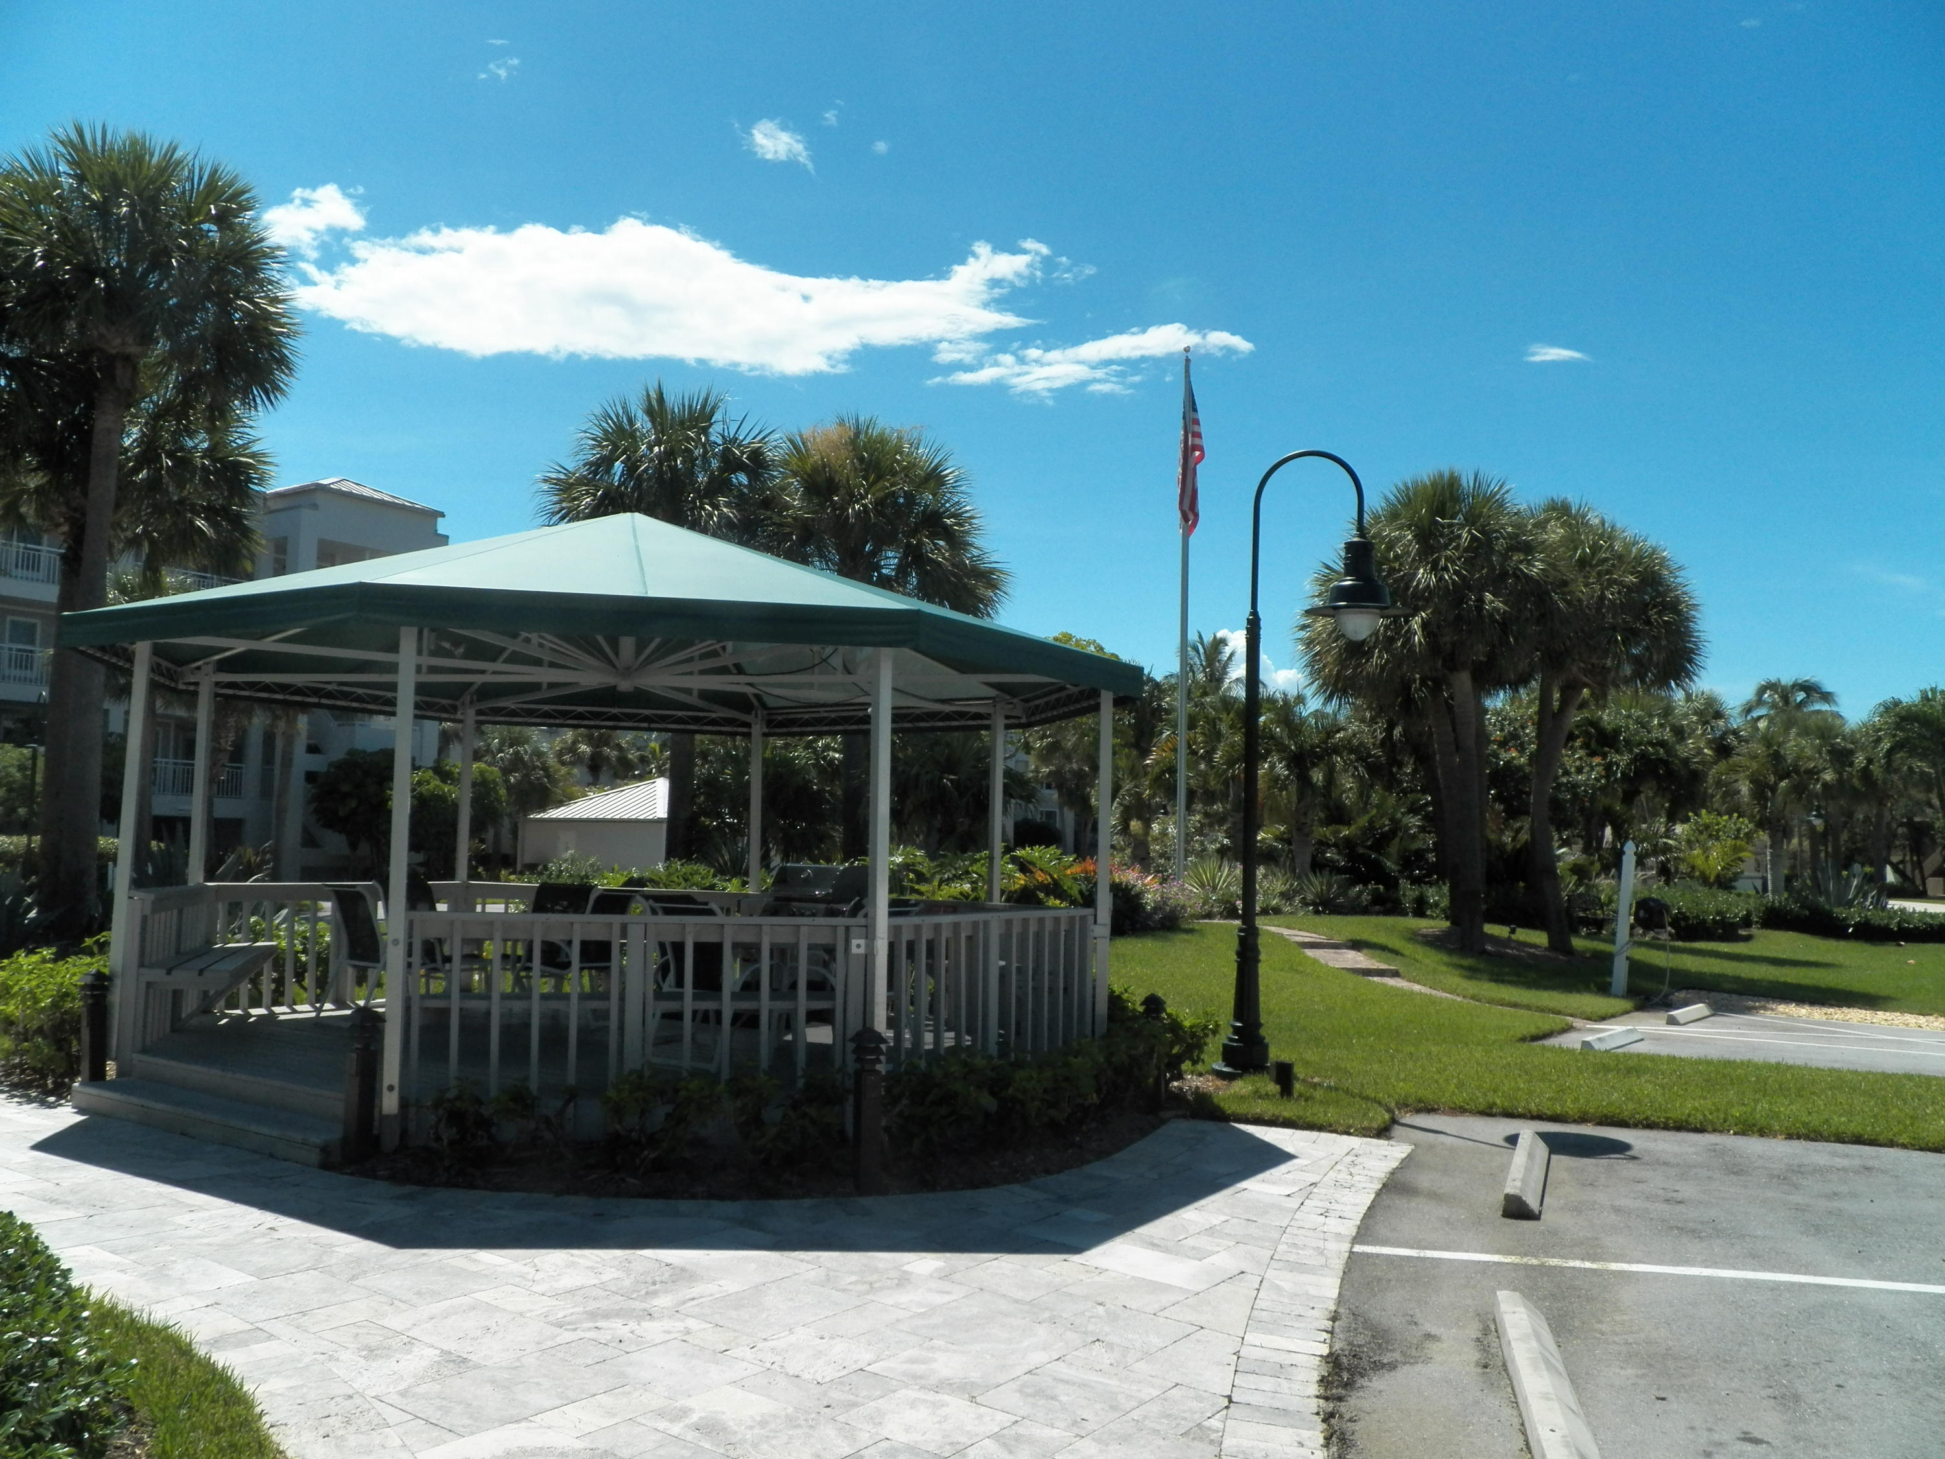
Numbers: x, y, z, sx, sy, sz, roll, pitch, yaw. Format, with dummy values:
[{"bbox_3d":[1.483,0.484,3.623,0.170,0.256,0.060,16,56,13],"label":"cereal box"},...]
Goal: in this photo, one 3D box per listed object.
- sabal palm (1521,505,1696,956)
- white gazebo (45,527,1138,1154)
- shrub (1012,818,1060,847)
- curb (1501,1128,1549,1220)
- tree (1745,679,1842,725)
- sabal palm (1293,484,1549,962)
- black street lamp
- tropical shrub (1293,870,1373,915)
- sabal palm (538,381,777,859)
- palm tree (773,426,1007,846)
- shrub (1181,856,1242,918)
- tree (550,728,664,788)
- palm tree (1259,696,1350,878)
[{"bbox_3d":[9.004,-0.062,22.587,2.868,6.583,2.868,1,-4,0],"label":"sabal palm"},{"bbox_3d":[-2.373,0.406,10.906,6.479,3.845,6.479,-1,-5,31],"label":"white gazebo"},{"bbox_3d":[2.778,4.926,68.000,2.050,2.100,2.050,1,-4,0],"label":"shrub"},{"bbox_3d":[2.837,2.259,8.069,0.170,0.120,1.779,0,-5,20],"label":"curb"},{"bbox_3d":[29.210,2.252,56.041,3.461,8.177,3.461,1,-4,0],"label":"tree"},{"bbox_3d":[6.560,-0.299,22.601,3.542,6.956,3.542,1,-4,0],"label":"sabal palm"},{"bbox_3d":[2.383,0.194,10.921,1.342,4.330,0.680,1,-4,0],"label":"black street lamp"},{"bbox_3d":[7.275,3.333,31.850,1.669,0.971,1.669,1,-4,0],"label":"tropical shrub"},{"bbox_3d":[-4.378,-0.975,21.632,3.260,7.795,3.260,1,-4,0],"label":"sabal palm"},{"bbox_3d":[-1.294,-0.696,21.616,3.281,7.366,3.281,1,-4,0],"label":"palm tree"},{"bbox_3d":[4.694,3.114,30.859,1.228,1.187,1.228,1,-4,0],"label":"shrub"},{"bbox_3d":[-12.930,2.563,54.945,3.825,5.621,3.825,1,-4,0],"label":"tree"},{"bbox_3d":[6.958,1.542,32.991,1.976,4.604,1.976,1,-4,0],"label":"palm tree"}]

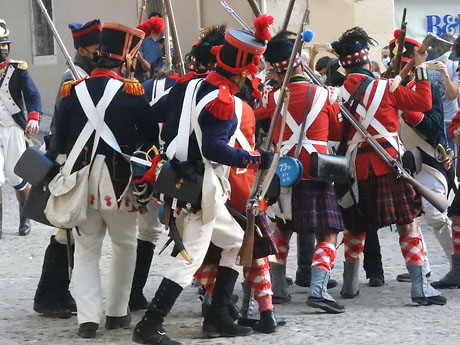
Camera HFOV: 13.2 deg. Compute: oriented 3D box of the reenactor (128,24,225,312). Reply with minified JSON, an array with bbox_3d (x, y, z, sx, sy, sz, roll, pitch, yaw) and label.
[{"bbox_3d":[-0.383,-0.003,12.770,0.600,1.750,0.500,2,5,30],"label":"reenactor"}]

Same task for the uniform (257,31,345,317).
[{"bbox_3d":[0.460,-0.023,12.768,0.640,1.790,0.500,1,4,7],"label":"uniform"}]

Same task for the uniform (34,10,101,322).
[{"bbox_3d":[-0.990,-0.020,12.459,0.520,1.830,0.550,-4,6,-41],"label":"uniform"}]

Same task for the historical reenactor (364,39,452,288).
[{"bbox_3d":[1.295,-0.106,14.003,0.580,1.770,0.620,-4,6,-41],"label":"historical reenactor"}]

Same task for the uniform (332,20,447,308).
[{"bbox_3d":[1.013,-0.043,13.092,0.680,1.780,0.580,2,5,30],"label":"uniform"}]

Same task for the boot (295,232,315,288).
[{"bbox_3d":[0.552,0.581,14.001,0.290,0.400,0.130,-3,5,-30],"label":"boot"}]

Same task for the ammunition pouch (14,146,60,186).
[{"bbox_3d":[-1.188,-0.037,12.300,0.220,0.190,0.100,27,5,19],"label":"ammunition pouch"}]

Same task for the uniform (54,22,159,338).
[{"bbox_3d":[-0.733,0.032,11.770,0.620,1.830,0.460,0,4,5],"label":"uniform"}]

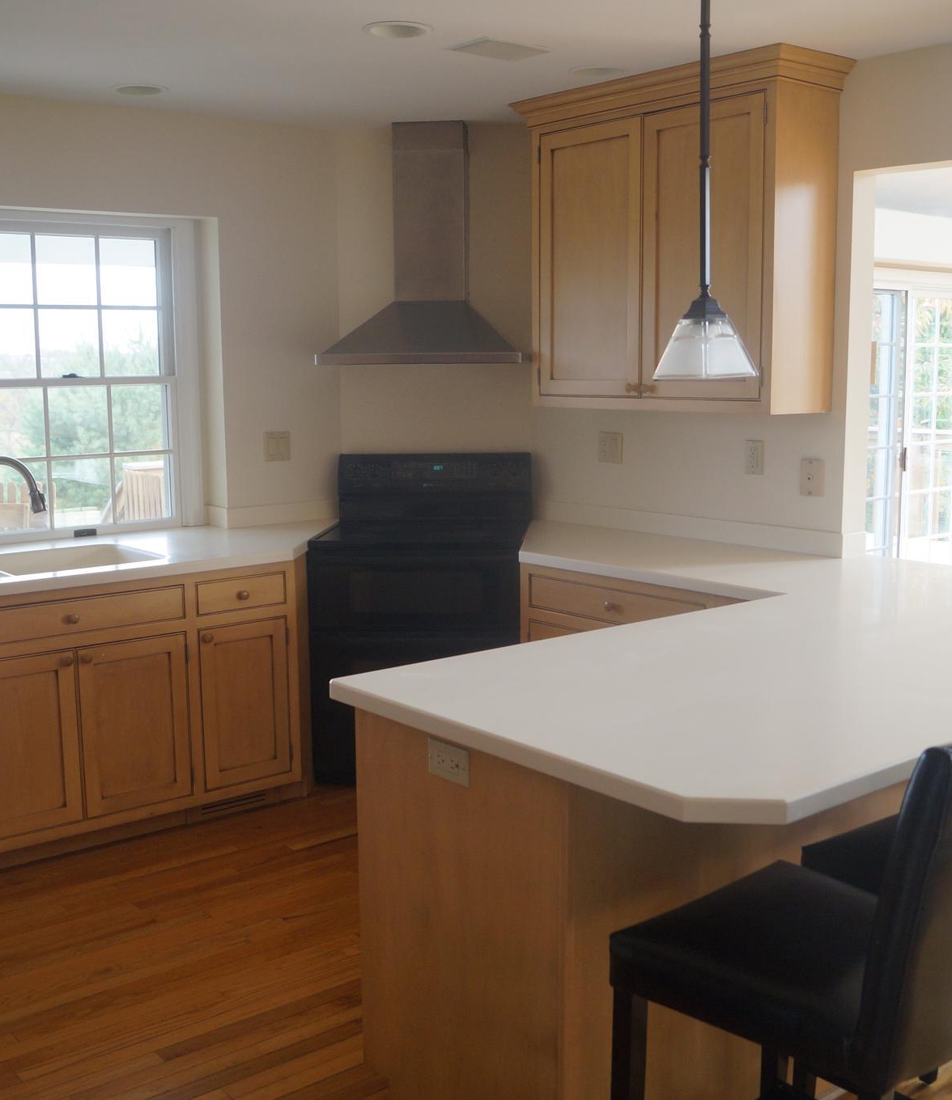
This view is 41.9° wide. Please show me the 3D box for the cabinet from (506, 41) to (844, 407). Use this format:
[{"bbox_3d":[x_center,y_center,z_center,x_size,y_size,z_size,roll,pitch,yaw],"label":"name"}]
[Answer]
[{"bbox_3d":[0.644,-0.998,4.136,0.380,1.075,1.180,-7,10,-39],"label":"cabinet"}]

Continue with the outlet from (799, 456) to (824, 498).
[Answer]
[{"bbox_3d":[1.083,-0.232,4.005,0.010,0.120,0.082,-7,10,-39],"label":"outlet"}]

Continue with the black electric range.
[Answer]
[{"bbox_3d":[-0.184,0.236,4.730,0.760,1.175,0.670,0,8,3],"label":"black electric range"}]

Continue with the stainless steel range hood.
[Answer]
[{"bbox_3d":[-0.193,-1.142,4.628,0.755,0.910,0.485,0,8,3],"label":"stainless steel range hood"}]

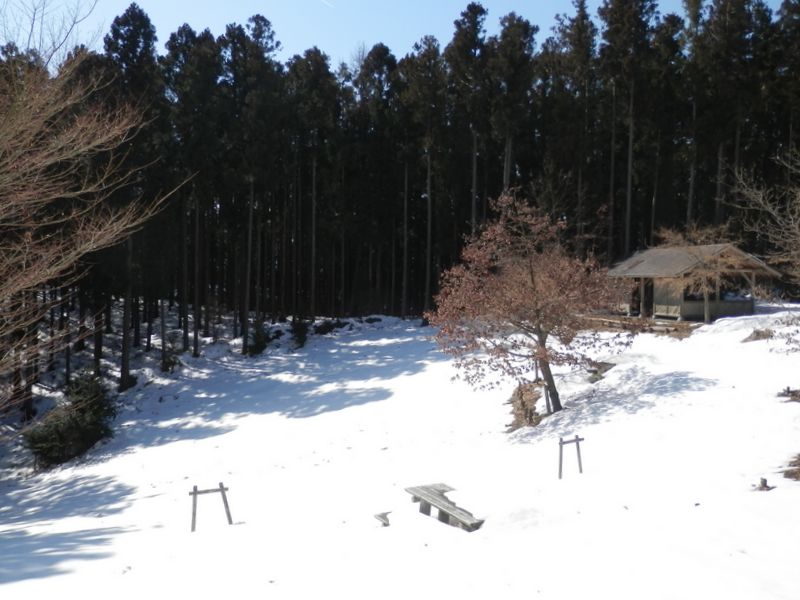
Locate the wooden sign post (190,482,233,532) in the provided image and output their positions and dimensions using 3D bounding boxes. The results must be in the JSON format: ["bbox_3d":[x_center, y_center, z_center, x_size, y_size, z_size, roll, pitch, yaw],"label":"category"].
[{"bbox_3d":[-3.483,3.824,11.500,0.820,0.870,0.120,-1,3,-23],"label":"wooden sign post"}]

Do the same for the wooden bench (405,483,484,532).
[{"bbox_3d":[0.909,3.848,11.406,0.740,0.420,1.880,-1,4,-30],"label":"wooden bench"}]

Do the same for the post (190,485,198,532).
[{"bbox_3d":[-3.727,3.794,11.325,0.068,0.870,0.068,3,4,-23],"label":"post"}]

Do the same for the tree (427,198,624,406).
[{"bbox_3d":[3.548,0.098,17.500,5.200,6.000,5.000,1,3,11],"label":"tree"}]

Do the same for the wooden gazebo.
[{"bbox_3d":[15.075,-1.042,32.963,5.400,3.550,7.000,0,3,-7],"label":"wooden gazebo"}]

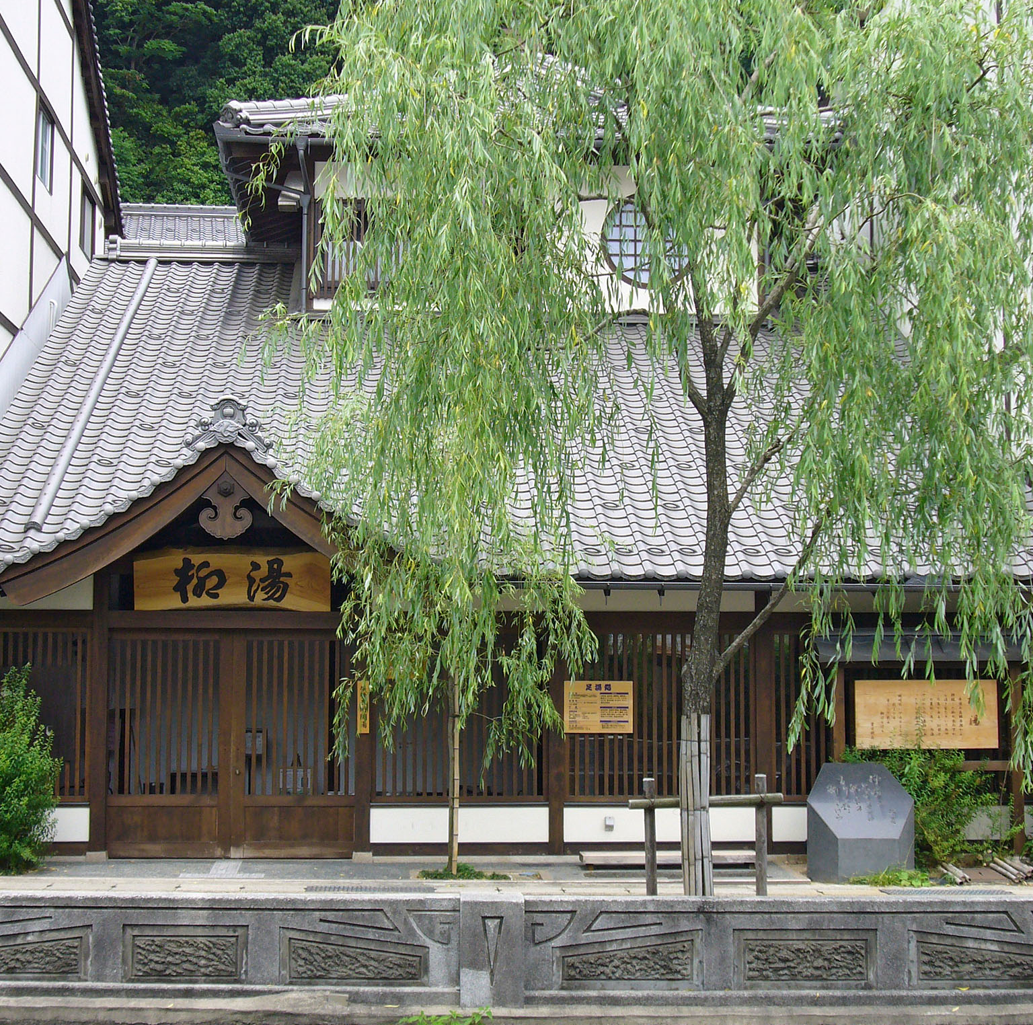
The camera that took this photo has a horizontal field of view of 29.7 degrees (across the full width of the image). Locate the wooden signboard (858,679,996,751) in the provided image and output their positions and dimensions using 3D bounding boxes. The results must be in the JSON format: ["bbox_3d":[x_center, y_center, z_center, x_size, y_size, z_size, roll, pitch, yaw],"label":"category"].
[{"bbox_3d":[3.595,1.777,17.125,1.263,0.597,0.050,0,-5,0],"label":"wooden signboard"}]

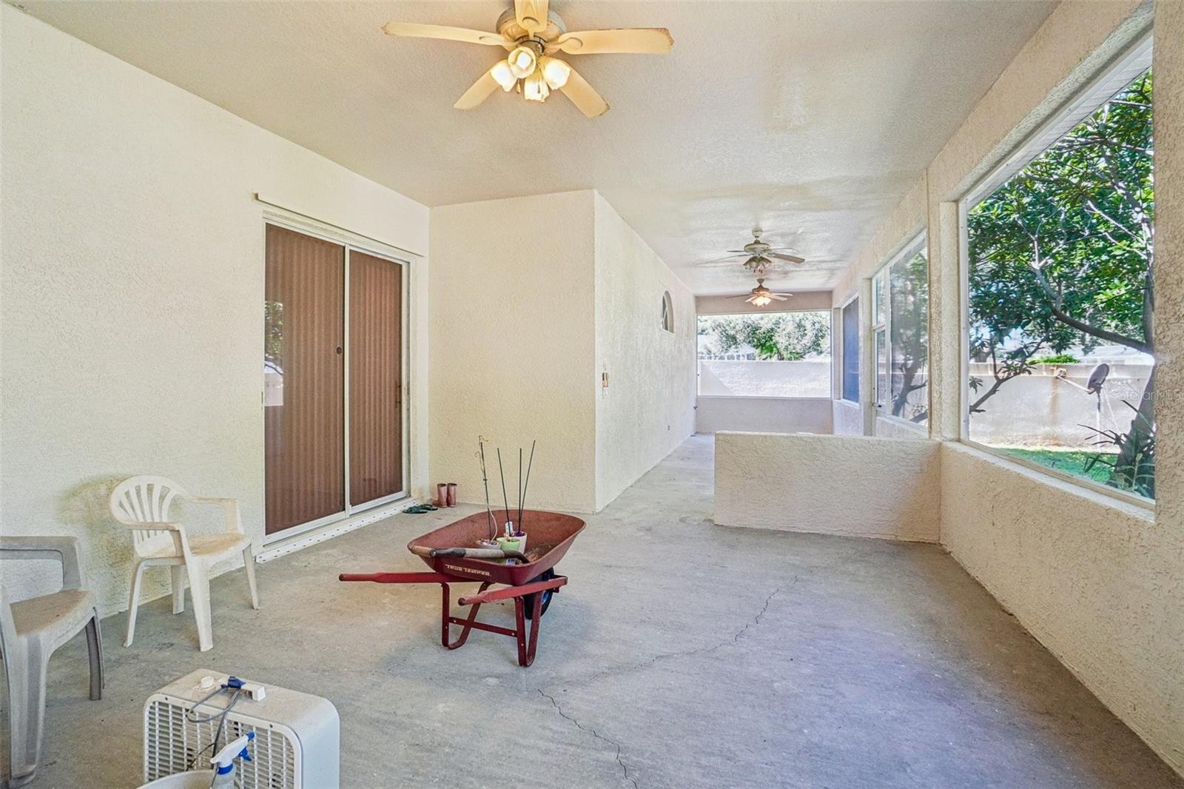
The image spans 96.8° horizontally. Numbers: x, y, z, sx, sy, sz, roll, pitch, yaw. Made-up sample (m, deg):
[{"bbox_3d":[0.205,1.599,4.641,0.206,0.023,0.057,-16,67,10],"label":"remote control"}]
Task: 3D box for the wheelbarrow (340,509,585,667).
[{"bbox_3d":[-0.496,0.966,2.563,0.630,0.620,1.250,1,2,24],"label":"wheelbarrow"}]

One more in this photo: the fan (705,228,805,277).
[{"bbox_3d":[2.025,-1.768,6.459,1.280,0.560,1.280,1,2,19],"label":"fan"}]

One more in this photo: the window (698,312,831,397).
[{"bbox_3d":[3.836,-0.876,11.876,2.880,1.880,0.100,1,2,19],"label":"window"}]

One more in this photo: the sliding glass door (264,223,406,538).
[{"bbox_3d":[-2.218,-0.114,4.755,0.100,2.450,1.720,1,2,19],"label":"sliding glass door"}]

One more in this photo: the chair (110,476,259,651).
[{"bbox_3d":[-2.180,0.860,2.831,0.550,0.820,0.560,0,2,-3],"label":"chair"}]

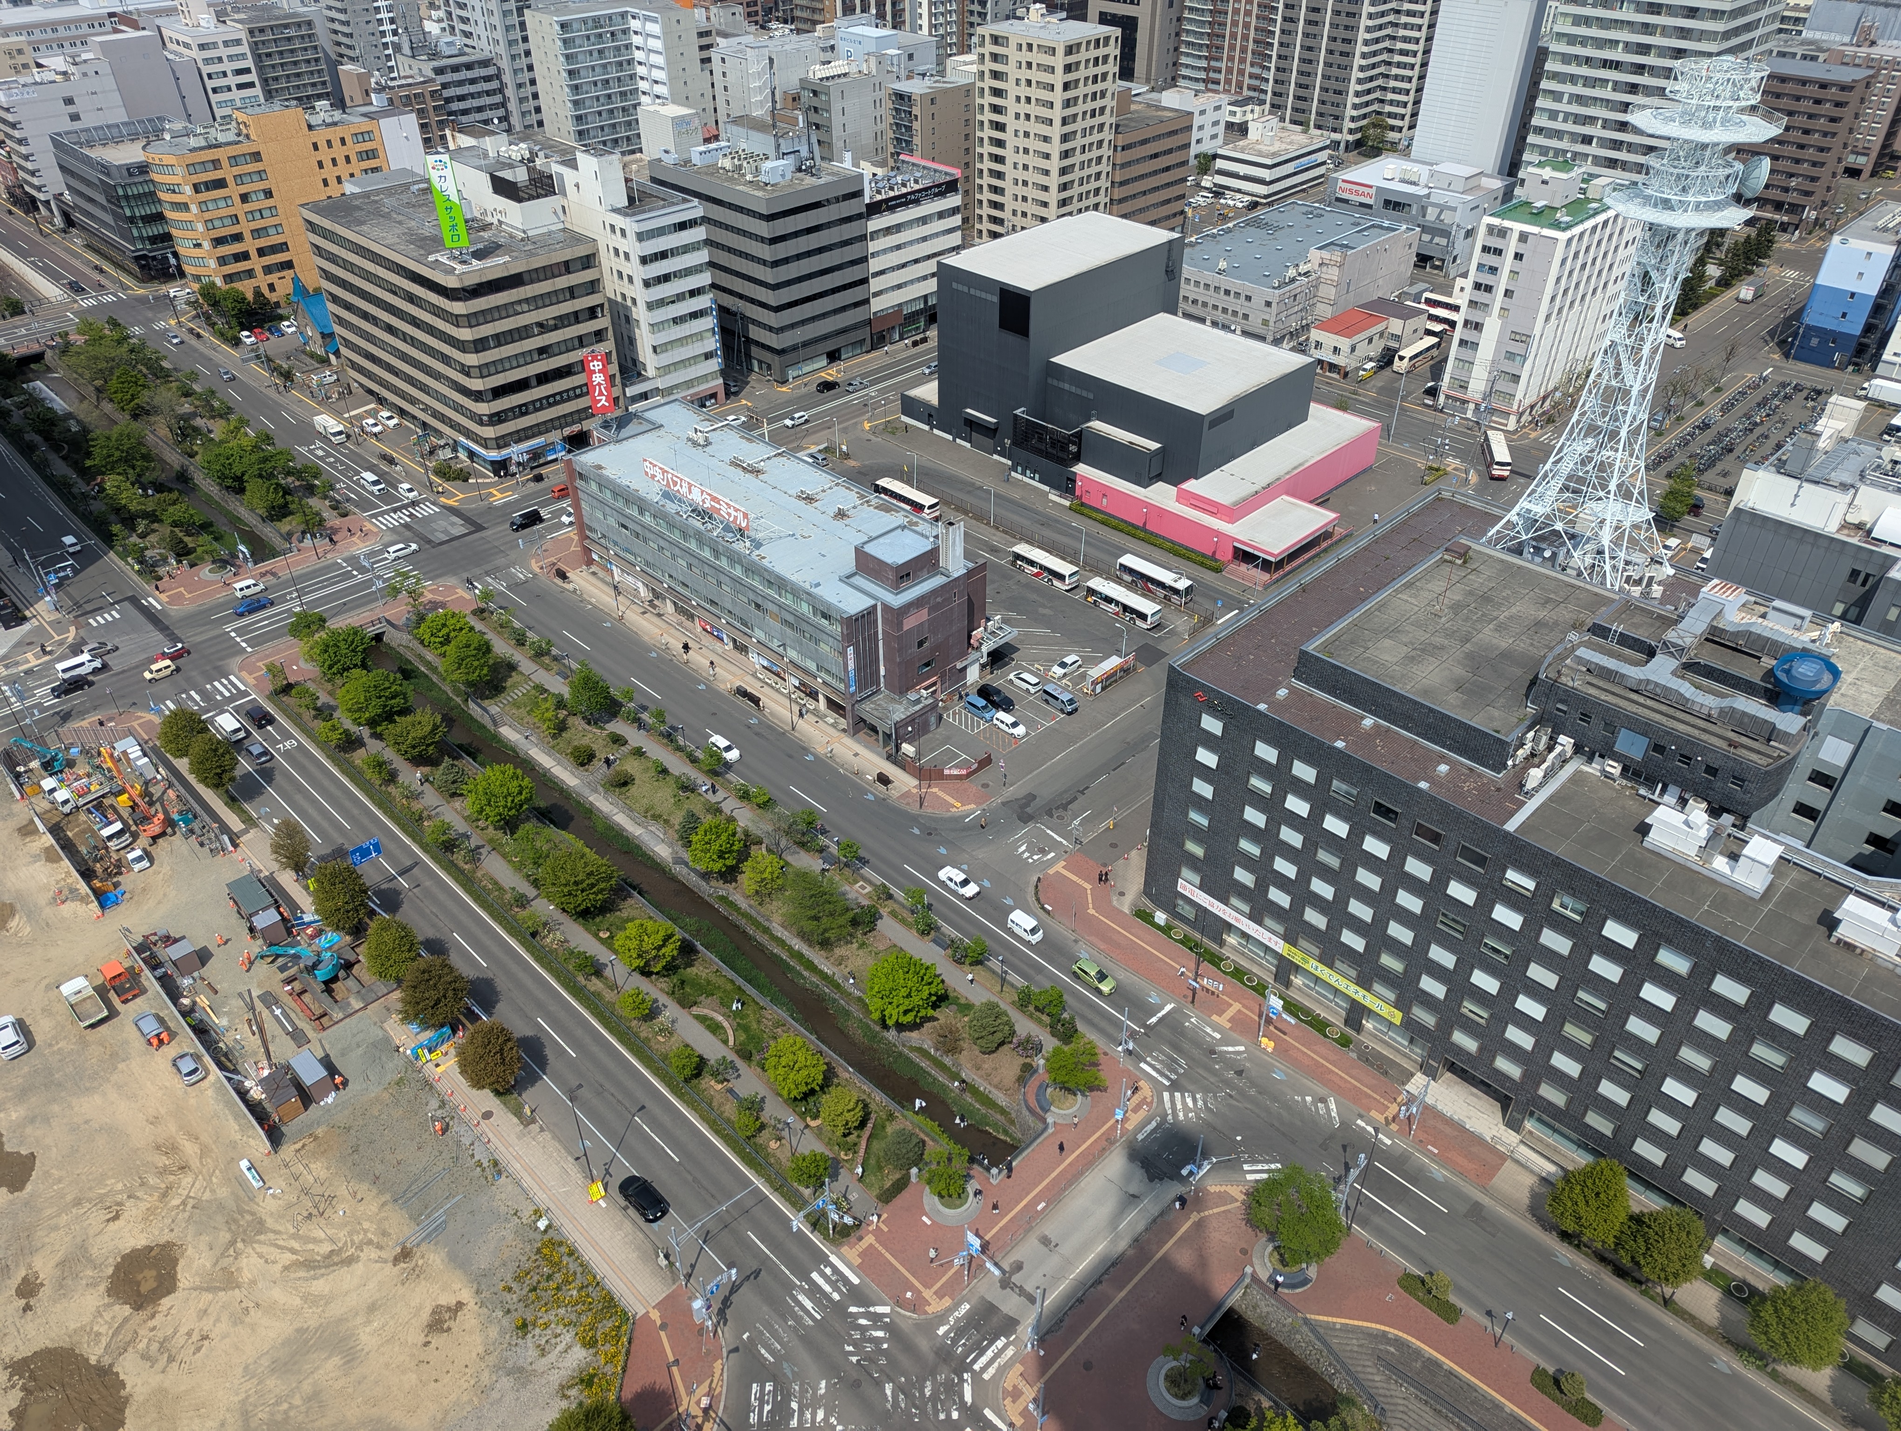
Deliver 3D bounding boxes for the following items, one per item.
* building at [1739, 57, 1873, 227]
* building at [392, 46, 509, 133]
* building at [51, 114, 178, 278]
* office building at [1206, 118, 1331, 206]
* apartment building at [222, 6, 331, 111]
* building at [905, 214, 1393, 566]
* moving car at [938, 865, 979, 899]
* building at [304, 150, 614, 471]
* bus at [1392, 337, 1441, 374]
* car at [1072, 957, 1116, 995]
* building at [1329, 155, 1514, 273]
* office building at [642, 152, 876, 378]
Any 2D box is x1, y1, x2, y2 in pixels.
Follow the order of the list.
[{"bbox_3d":[190.620,-130.330,301.070,21.800,33.000,19.500,30,46,34],"label":"building"},{"bbox_3d":[-119.996,-144.190,320.900,14.700,32.800,18.500,-31,46,-34],"label":"building"},{"bbox_3d":[-174.027,-113.621,288.612,26.000,23.000,38.500,-31,46,-34],"label":"building"},{"bbox_3d":[79.990,-138.320,328.100,17.000,13.500,28.000,30,46,34],"label":"office building"},{"bbox_3d":[-178.950,-168.330,356.220,17.000,35.200,18.000,-30,45,-34],"label":"apartment building"},{"bbox_3d":[30.912,-52.329,199.049,41.000,28.300,74.700,-31,46,-34],"label":"building"},{"bbox_3d":[0.840,16.450,130.050,1.710,1.500,4.550,-30,45,-34],"label":"moving car"},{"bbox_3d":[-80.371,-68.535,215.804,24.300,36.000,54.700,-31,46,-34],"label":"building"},{"bbox_3d":[84.770,-65.250,239.700,2.490,3.400,11.900,28,45,33],"label":"bus"},{"bbox_3d":[12.984,23.424,119.704,1.680,1.500,4.000,-31,46,-34],"label":"car"},{"bbox_3d":[101.430,-109.910,286.480,29.800,17.700,24.700,30,46,34],"label":"building"},{"bbox_3d":[-34.420,-84.100,242.030,21.500,32.300,34.000,-30,45,-34],"label":"office building"}]

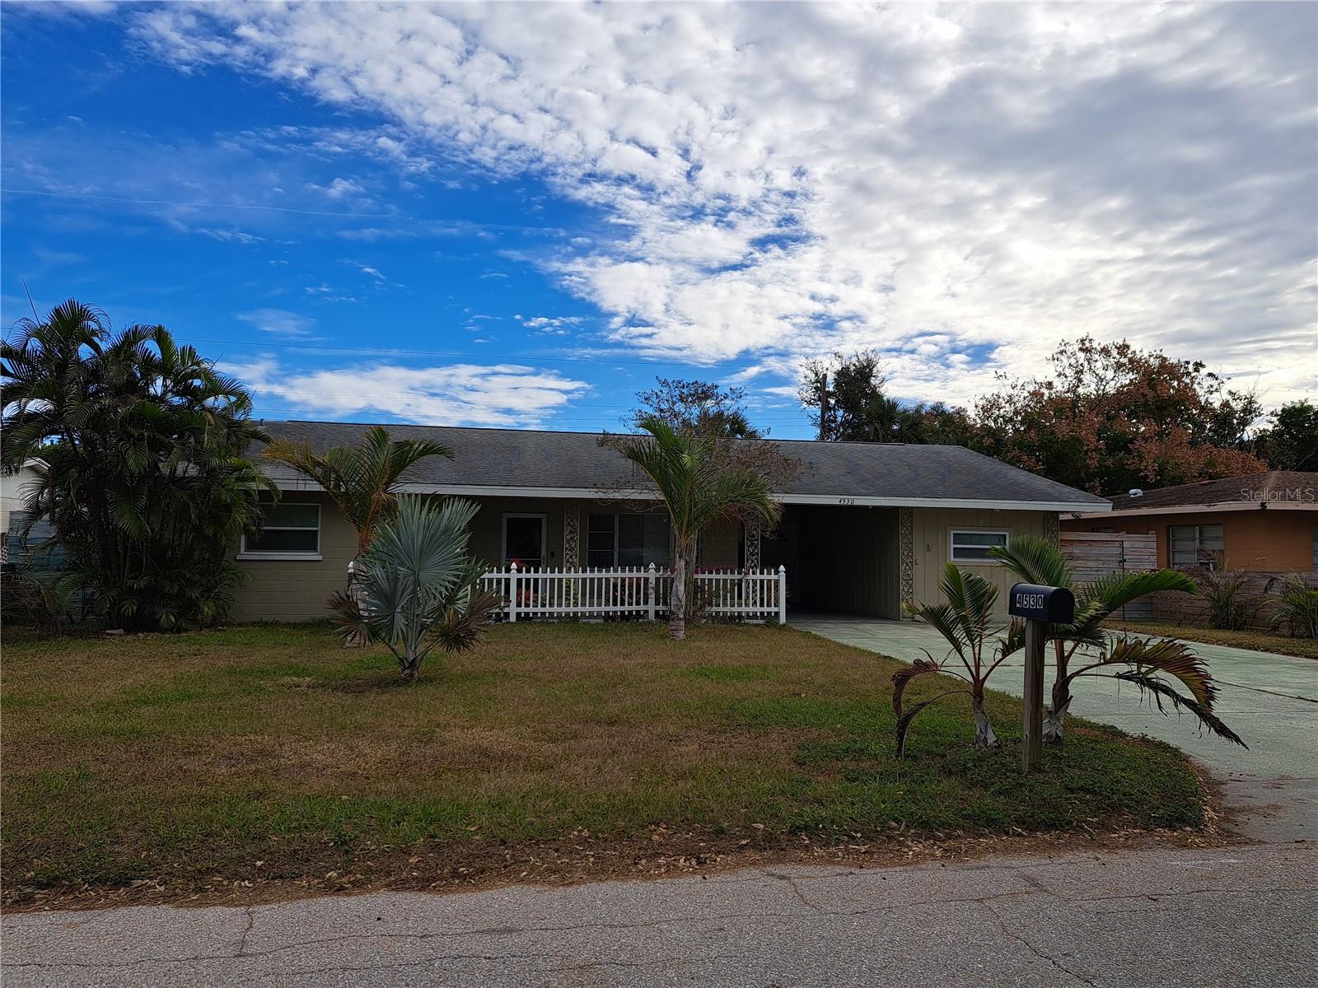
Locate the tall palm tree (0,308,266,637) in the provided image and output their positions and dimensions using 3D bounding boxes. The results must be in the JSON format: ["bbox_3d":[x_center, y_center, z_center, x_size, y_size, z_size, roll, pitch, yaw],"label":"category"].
[{"bbox_3d":[-8.636,-0.500,14.838,4.000,5.320,3.700,2,-4,-11],"label":"tall palm tree"}]

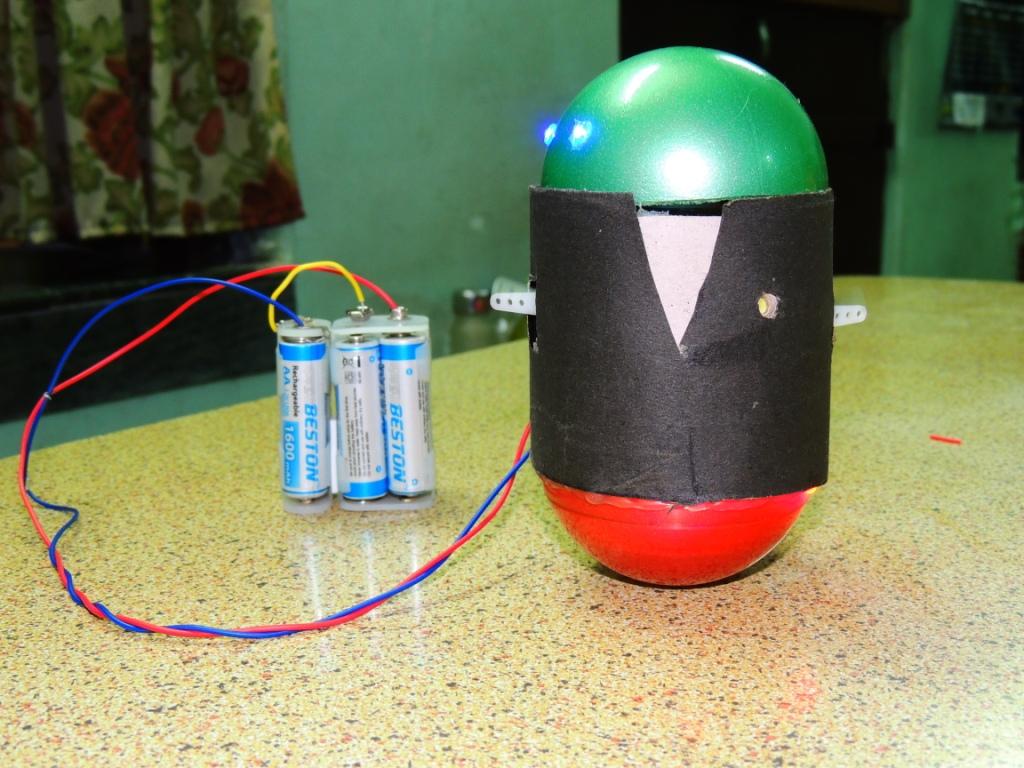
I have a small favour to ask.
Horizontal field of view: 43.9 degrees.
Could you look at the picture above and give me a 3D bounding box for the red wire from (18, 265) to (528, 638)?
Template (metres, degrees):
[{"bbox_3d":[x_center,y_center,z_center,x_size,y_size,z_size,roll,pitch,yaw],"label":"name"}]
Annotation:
[{"bbox_3d":[-0.062,0.010,0.353,0.142,0.079,0.118,-1,10,0],"label":"red wire"}]

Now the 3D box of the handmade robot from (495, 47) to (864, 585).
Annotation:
[{"bbox_3d":[0.043,-0.016,0.324,0.095,0.136,0.077,0,10,5],"label":"handmade robot"}]

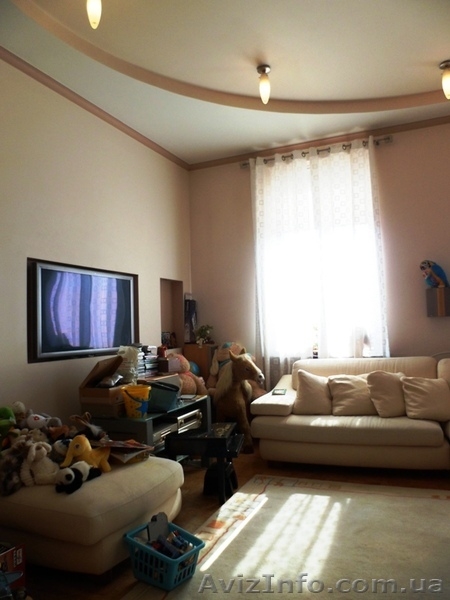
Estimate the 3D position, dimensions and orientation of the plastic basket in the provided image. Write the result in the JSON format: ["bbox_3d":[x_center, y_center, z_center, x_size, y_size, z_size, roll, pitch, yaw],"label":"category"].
[{"bbox_3d":[-0.287,1.241,2.173,0.360,0.184,0.225,-4,-4,42],"label":"plastic basket"}]

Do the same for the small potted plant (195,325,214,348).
[{"bbox_3d":[-0.234,0.406,5.150,0.220,0.240,0.220,-1,-3,0],"label":"small potted plant"}]

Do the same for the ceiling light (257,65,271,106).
[{"bbox_3d":[0.330,-1.771,3.723,0.108,0.305,0.108,-1,-3,0],"label":"ceiling light"}]

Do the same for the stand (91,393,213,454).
[{"bbox_3d":[-0.588,1.169,3.909,0.520,0.508,1.050,-3,-3,24],"label":"stand"}]

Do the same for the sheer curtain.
[{"bbox_3d":[0.980,-0.137,4.814,1.400,3.020,0.140,-3,-3,24],"label":"sheer curtain"}]

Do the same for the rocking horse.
[{"bbox_3d":[0.125,0.950,4.455,0.400,0.960,0.820,-1,-3,-13],"label":"rocking horse"}]

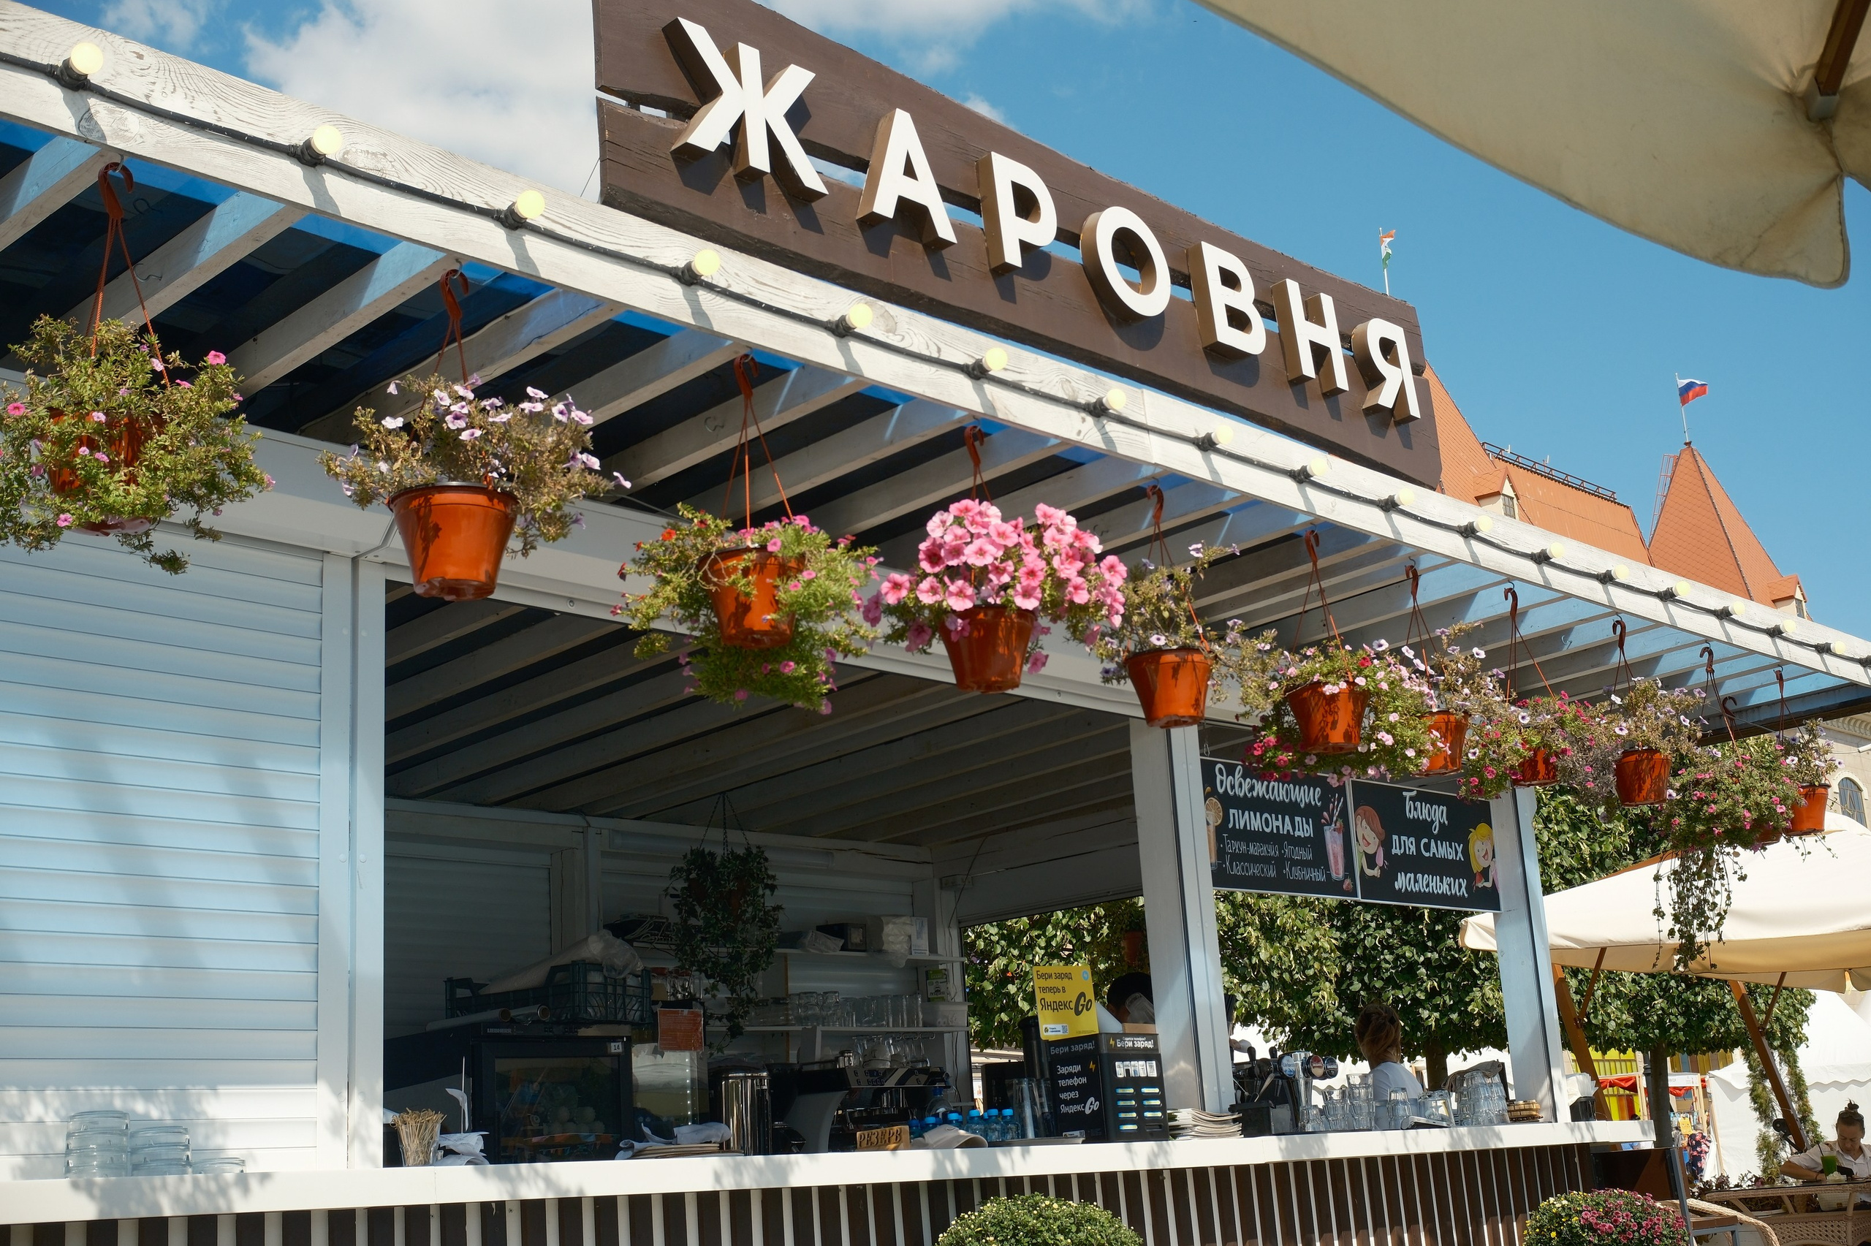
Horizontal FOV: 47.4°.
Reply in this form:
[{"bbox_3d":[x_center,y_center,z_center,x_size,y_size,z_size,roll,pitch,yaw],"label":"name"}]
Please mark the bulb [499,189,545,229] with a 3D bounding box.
[{"bbox_3d":[-0.715,-0.717,3.698,0.050,0.050,0.088,12,-27,-44],"label":"bulb"}]

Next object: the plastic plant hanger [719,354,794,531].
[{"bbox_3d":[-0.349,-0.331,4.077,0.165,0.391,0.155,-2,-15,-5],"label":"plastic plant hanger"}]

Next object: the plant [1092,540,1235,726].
[{"bbox_3d":[0.524,0.022,4.881,0.328,0.439,0.310,-5,-15,6],"label":"plant"}]

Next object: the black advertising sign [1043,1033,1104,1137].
[{"bbox_3d":[0.365,1.210,5.497,0.025,0.260,0.210,7,-18,-34],"label":"black advertising sign"}]

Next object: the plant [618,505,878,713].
[{"bbox_3d":[-0.348,-0.026,3.975,0.480,0.387,0.430,-2,-15,-5],"label":"plant"}]

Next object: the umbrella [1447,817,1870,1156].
[{"bbox_3d":[4.805,2.377,11.382,2.950,2.800,3.150,12,-22,-44],"label":"umbrella"}]

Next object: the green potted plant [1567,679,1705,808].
[{"bbox_3d":[2.087,0.359,6.346,0.410,0.380,0.370,-4,-16,0],"label":"green potted plant"}]

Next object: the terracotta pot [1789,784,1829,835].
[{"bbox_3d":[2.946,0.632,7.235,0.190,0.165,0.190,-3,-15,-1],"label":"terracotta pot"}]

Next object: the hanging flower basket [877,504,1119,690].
[{"bbox_3d":[0.129,-0.055,4.439,0.520,0.400,0.480,-4,-16,0],"label":"hanging flower basket"}]

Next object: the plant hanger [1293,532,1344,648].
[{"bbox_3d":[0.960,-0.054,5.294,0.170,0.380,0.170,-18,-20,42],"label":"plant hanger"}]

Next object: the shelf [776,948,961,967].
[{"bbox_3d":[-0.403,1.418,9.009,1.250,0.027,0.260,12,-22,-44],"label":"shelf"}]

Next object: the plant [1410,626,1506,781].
[{"bbox_3d":[1.384,0.210,5.724,0.300,0.410,0.290,-4,-16,0],"label":"plant"}]

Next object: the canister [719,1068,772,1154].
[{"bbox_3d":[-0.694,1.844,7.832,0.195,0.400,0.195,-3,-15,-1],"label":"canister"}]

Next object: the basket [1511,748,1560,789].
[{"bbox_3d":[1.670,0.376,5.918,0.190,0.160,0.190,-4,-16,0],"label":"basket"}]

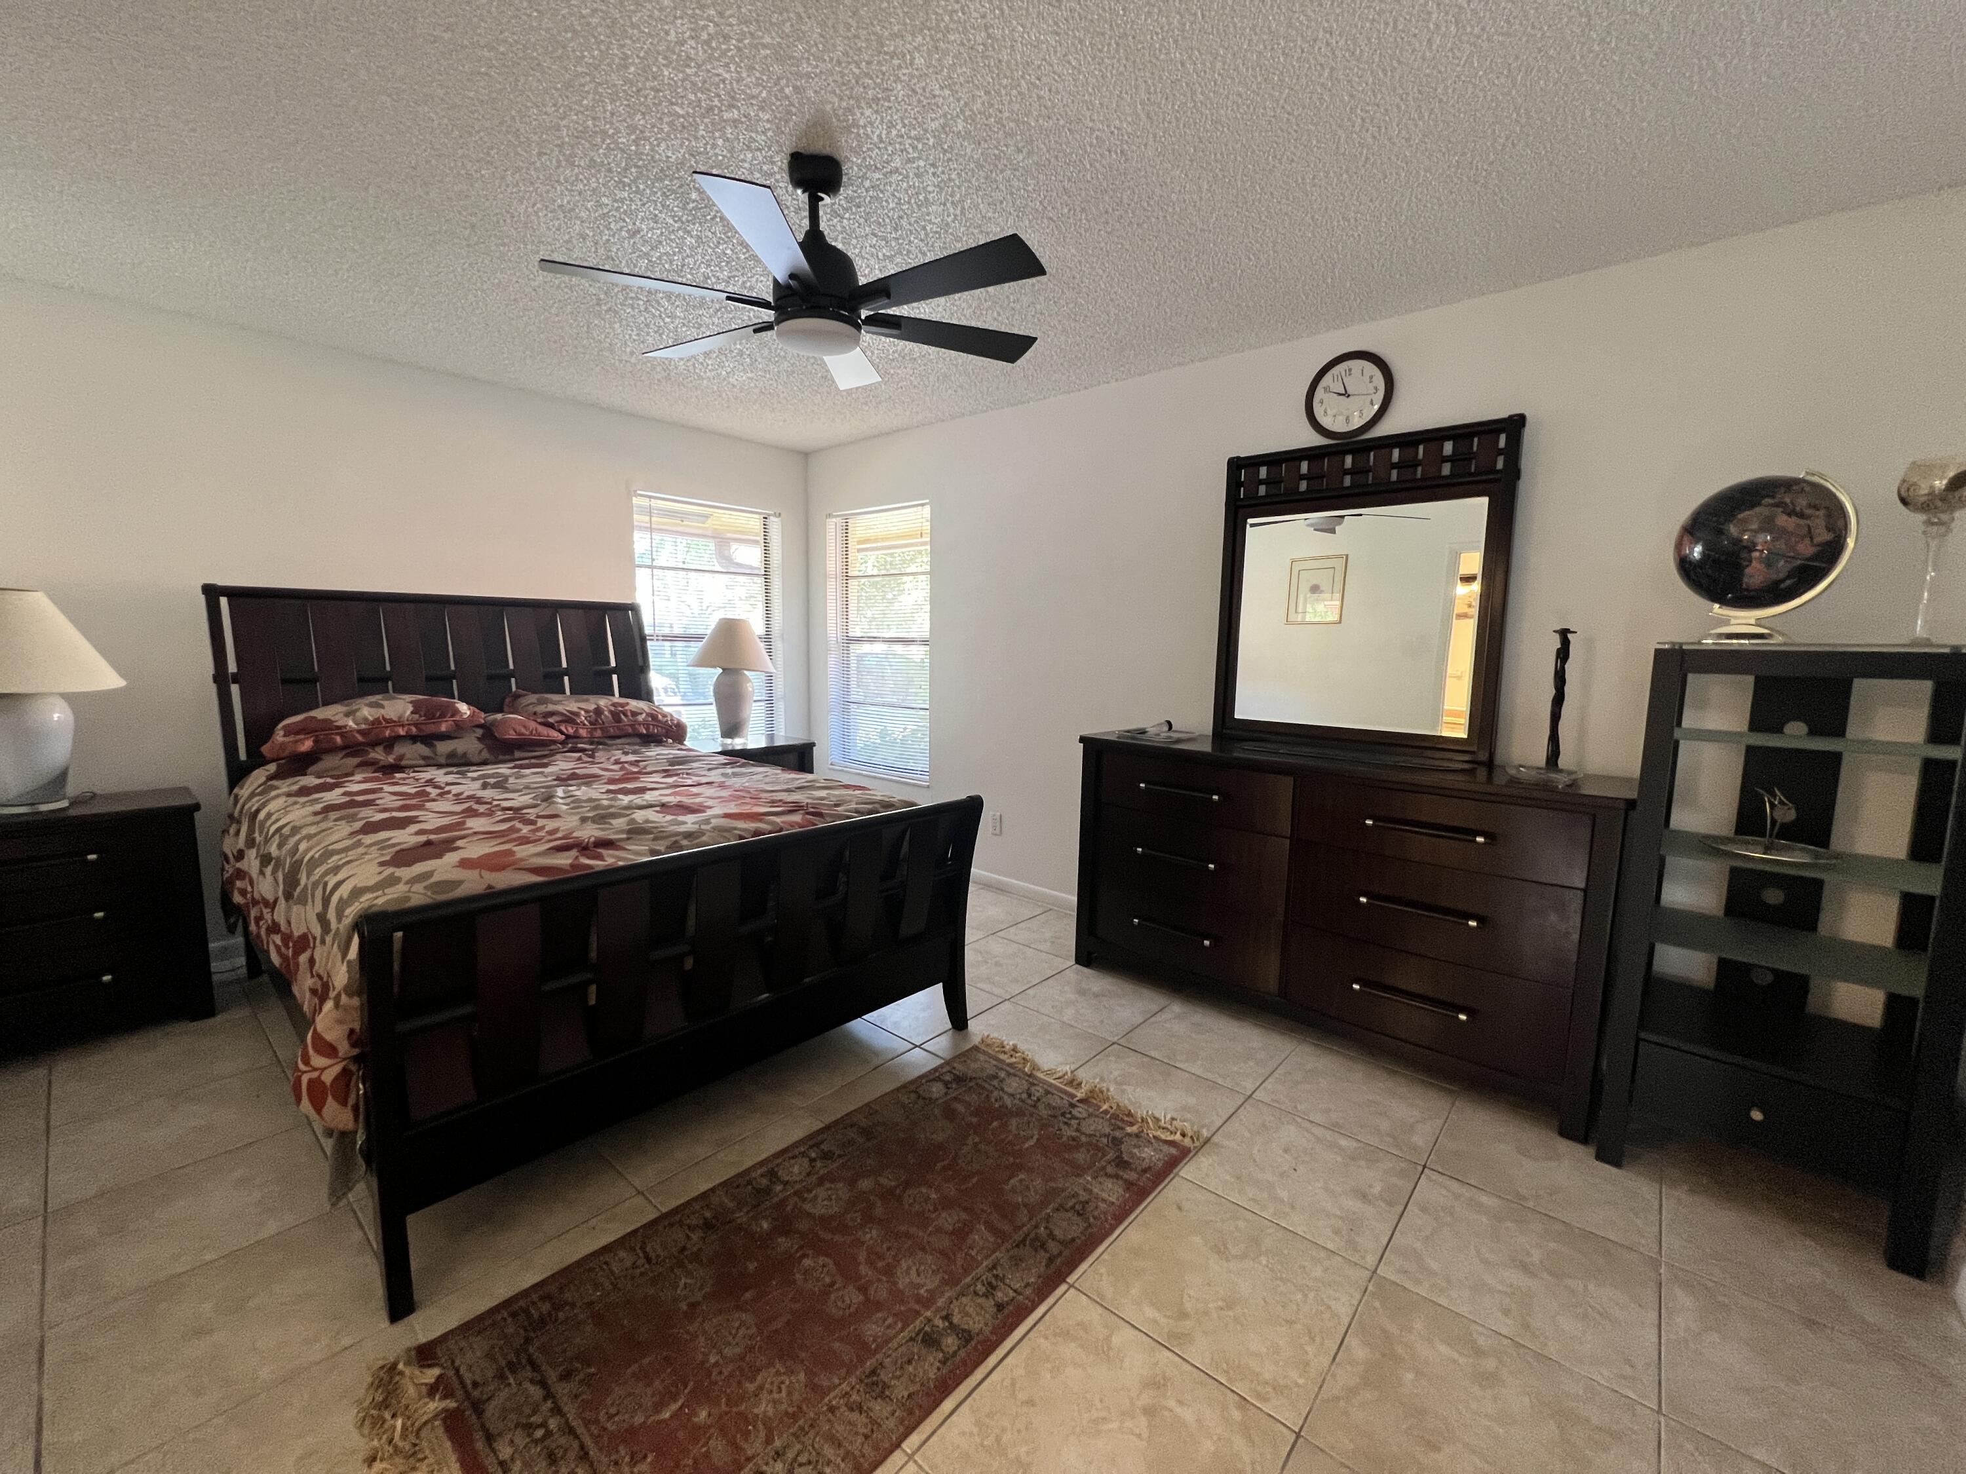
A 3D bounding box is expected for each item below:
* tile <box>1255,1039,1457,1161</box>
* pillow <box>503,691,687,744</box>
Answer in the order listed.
[{"bbox_3d":[1.142,1.100,2.265,0.458,0.010,0.458,6,8,41],"label":"tile"},{"bbox_3d":[-1.838,-0.091,3.565,0.500,0.200,0.760,6,8,41],"label":"pillow"}]

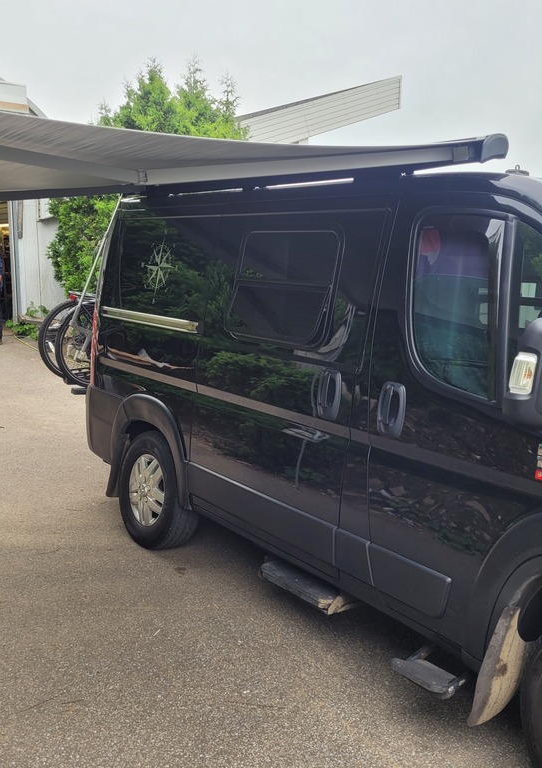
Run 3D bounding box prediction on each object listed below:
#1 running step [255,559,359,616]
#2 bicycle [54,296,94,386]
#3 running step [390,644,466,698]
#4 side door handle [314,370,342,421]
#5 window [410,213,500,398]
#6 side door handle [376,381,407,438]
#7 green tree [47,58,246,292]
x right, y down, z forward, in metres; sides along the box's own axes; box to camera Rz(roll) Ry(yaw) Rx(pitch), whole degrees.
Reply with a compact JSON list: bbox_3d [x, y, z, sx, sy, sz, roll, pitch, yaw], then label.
[{"bbox_3d":[0.164,0.953,3.637,0.200,0.080,0.510,-6,12,-37],"label":"running step"},{"bbox_3d":[-0.869,-0.515,6.129,1.750,1.050,0.600,-6,12,-36],"label":"bicycle"},{"bbox_3d":[0.619,1.110,2.996,0.170,0.085,0.260,-6,12,-37],"label":"running step"},{"bbox_3d":[0.244,0.046,3.234,0.055,0.207,0.127,-6,12,-36],"label":"side door handle"},{"bbox_3d":[0.669,-0.302,2.803,0.050,0.640,0.420,3,7,-38],"label":"window"},{"bbox_3d":[0.462,0.098,2.947,0.055,0.207,0.127,-6,12,-36],"label":"side door handle"},{"bbox_3d":[-2.442,-3.566,15.087,3.300,5.358,2.900,-6,12,-37],"label":"green tree"}]

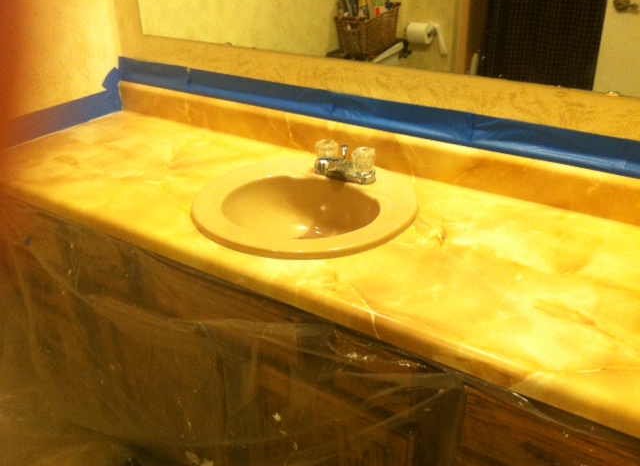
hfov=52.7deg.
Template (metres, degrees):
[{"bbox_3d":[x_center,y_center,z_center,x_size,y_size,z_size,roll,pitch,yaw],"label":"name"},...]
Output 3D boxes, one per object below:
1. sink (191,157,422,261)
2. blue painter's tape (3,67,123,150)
[{"bbox_3d":[-0.032,-0.006,1.444,0.483,0.160,0.483,17,33,31],"label":"sink"},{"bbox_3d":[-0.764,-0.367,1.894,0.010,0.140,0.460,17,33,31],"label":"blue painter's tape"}]

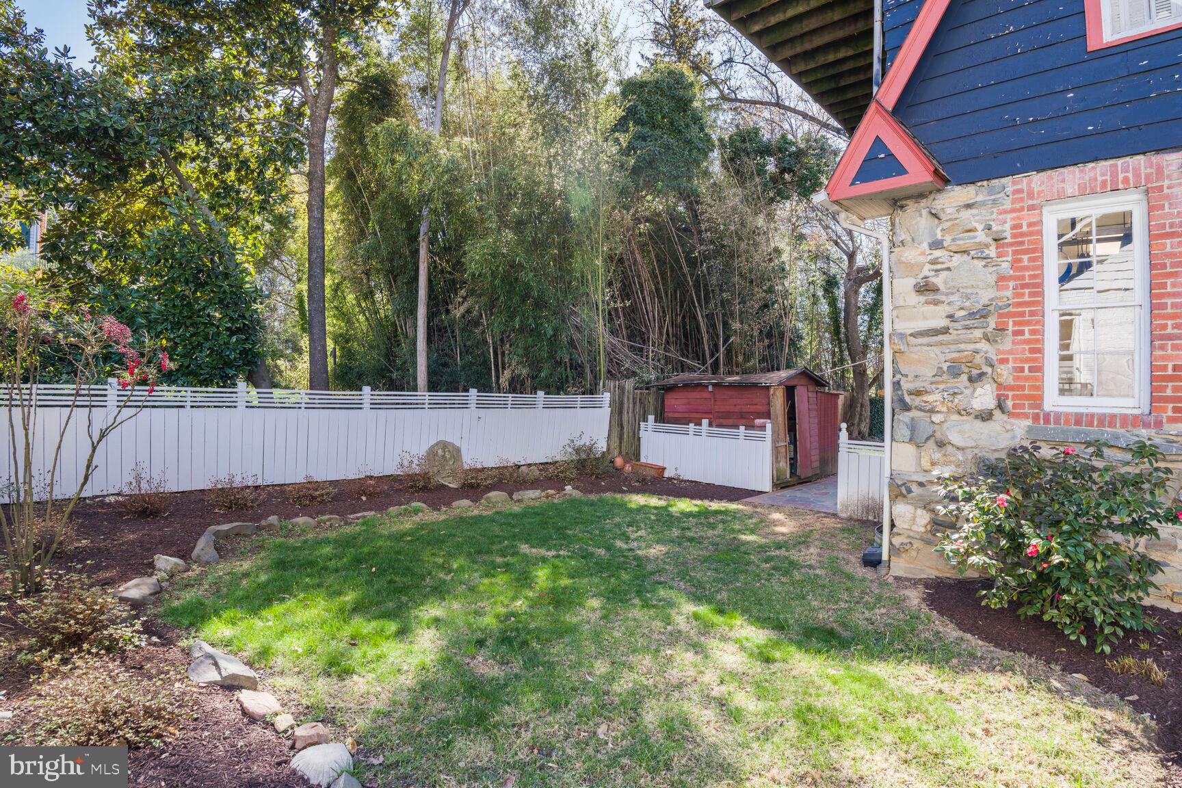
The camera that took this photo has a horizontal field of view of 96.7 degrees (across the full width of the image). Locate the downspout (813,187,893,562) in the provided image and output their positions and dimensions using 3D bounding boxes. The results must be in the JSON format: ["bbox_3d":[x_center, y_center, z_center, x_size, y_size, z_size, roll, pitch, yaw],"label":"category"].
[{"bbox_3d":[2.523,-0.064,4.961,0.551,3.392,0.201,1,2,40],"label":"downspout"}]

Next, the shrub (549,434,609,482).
[{"bbox_3d":[-0.212,1.124,9.911,1.113,0.763,1.007,0,2,0],"label":"shrub"}]

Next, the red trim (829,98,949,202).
[{"bbox_3d":[2.618,-2.184,4.685,0.837,0.795,0.297,1,2,38],"label":"red trim"}]

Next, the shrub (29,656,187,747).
[{"bbox_3d":[-2.258,1.330,2.470,0.636,0.265,0.615,0,2,0],"label":"shrub"}]

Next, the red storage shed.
[{"bbox_3d":[3.201,0.551,10.494,2.438,2.078,2.968,2,2,44],"label":"red storage shed"}]

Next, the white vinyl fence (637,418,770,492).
[{"bbox_3d":[1.919,1.002,9.254,2.565,1.124,0.100,1,2,37],"label":"white vinyl fence"}]

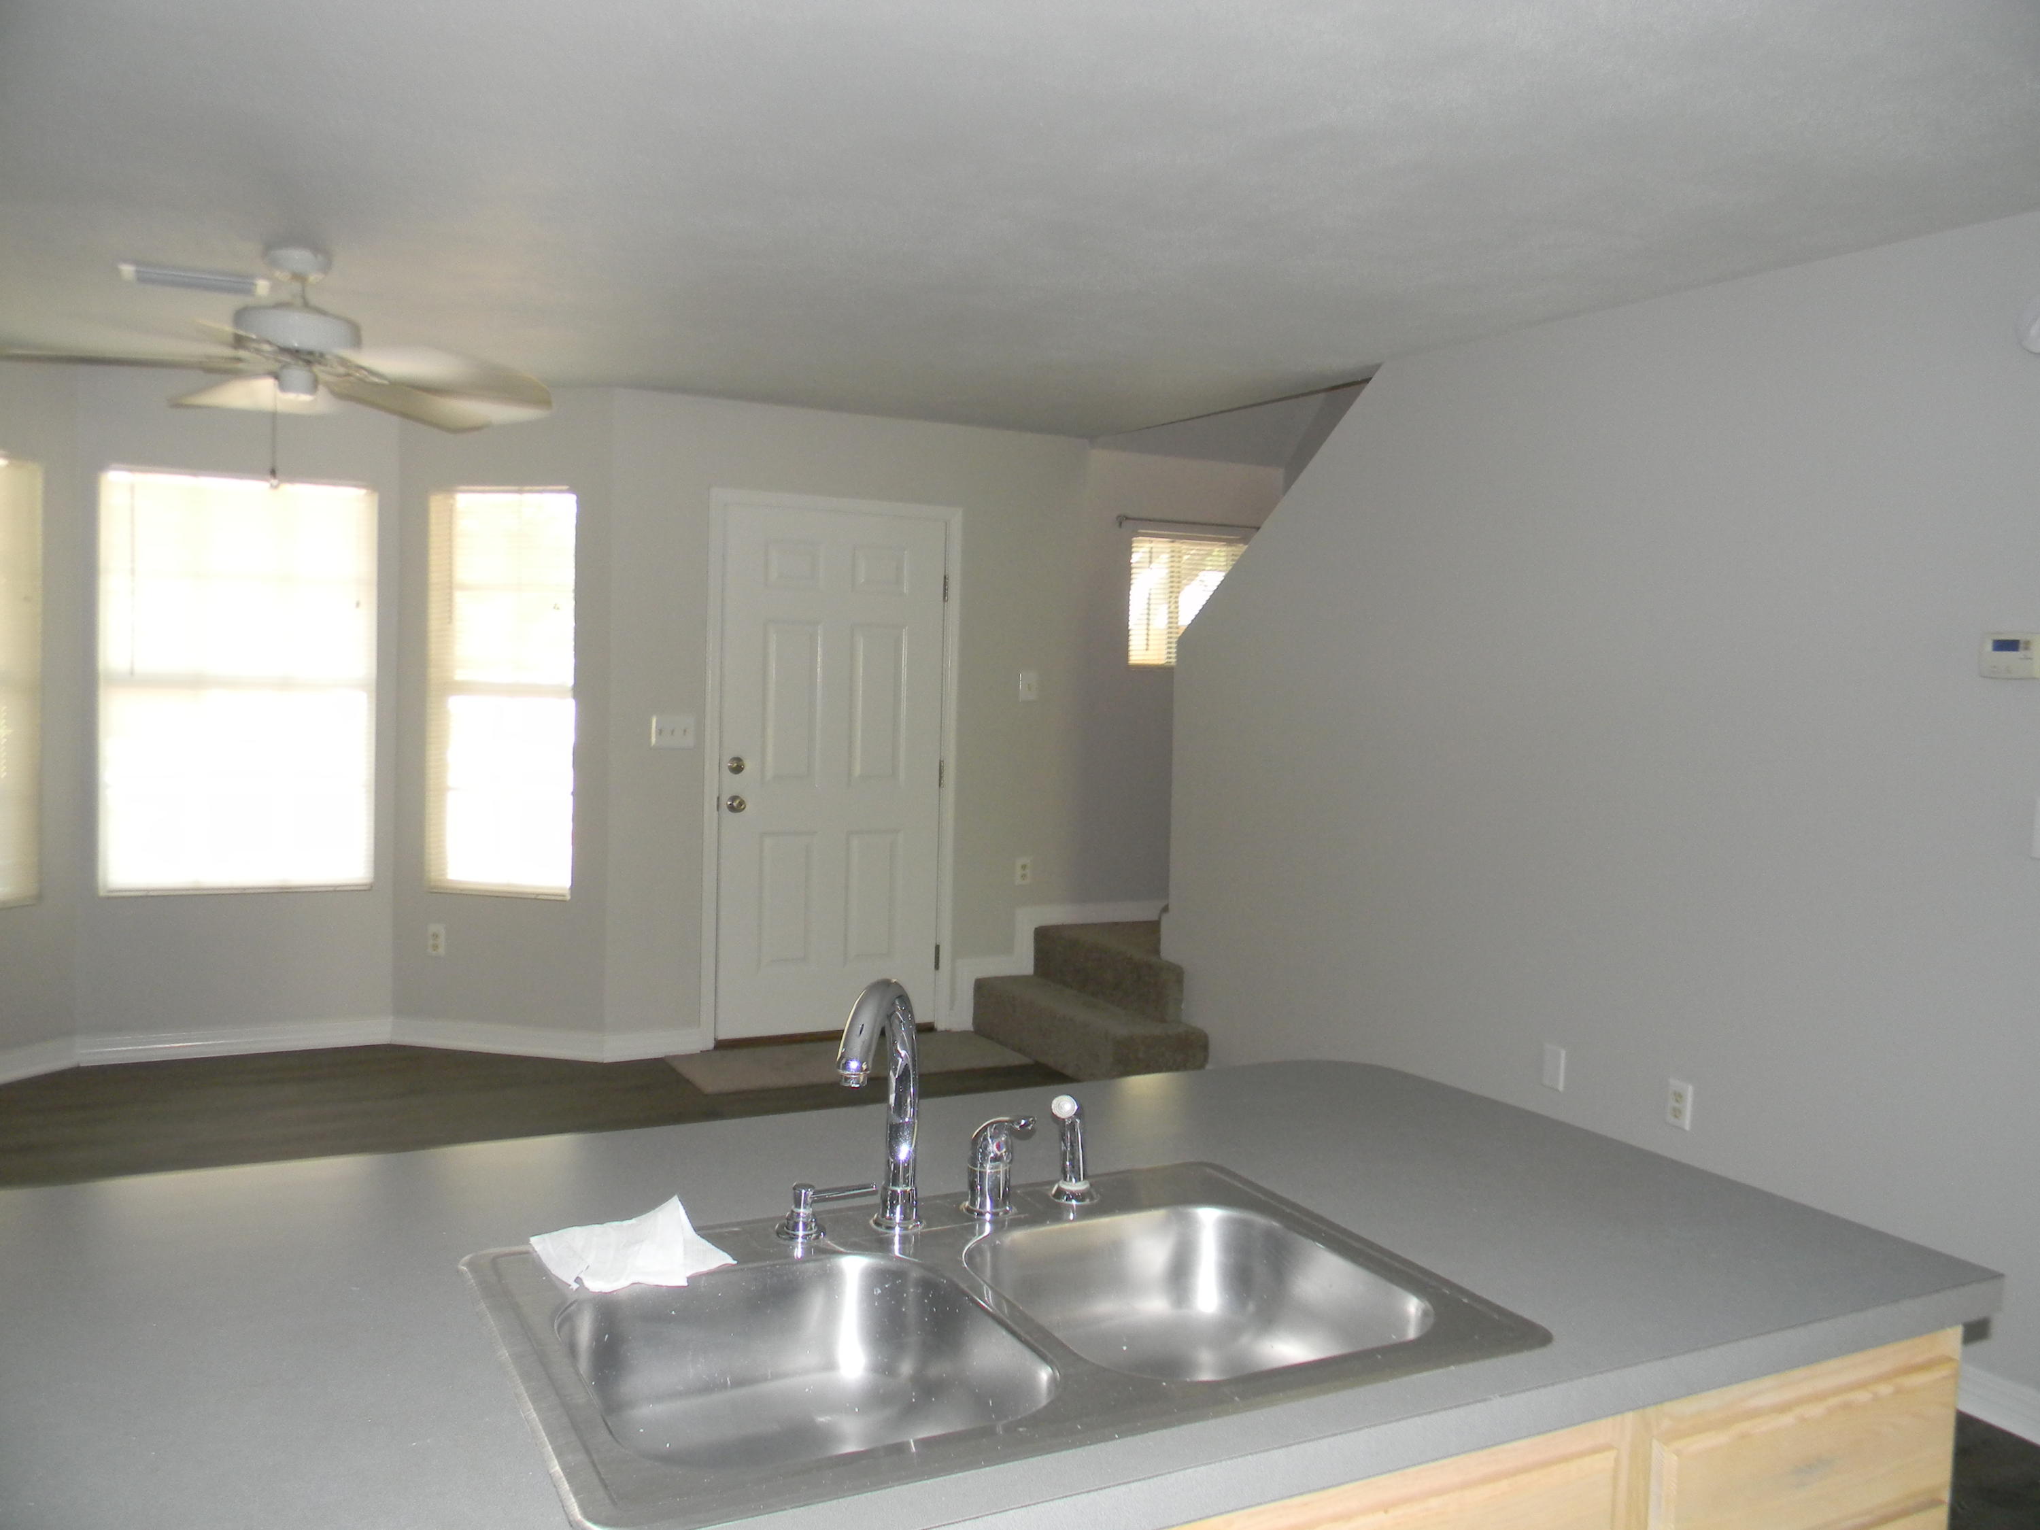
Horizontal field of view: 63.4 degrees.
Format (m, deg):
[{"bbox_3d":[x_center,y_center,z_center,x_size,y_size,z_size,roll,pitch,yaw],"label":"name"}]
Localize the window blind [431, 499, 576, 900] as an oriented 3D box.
[{"bbox_3d":[-1.940,-0.260,6.157,0.615,1.500,0.040,2,3,16],"label":"window blind"}]

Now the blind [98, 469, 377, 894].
[{"bbox_3d":[-2.828,-0.283,5.998,0.905,1.495,0.040,0,4,-28],"label":"blind"}]

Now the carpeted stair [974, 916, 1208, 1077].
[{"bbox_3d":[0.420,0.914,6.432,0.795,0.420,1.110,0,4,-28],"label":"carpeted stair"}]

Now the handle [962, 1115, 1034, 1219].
[{"bbox_3d":[-0.017,0.406,1.692,0.060,0.117,0.117,0,4,-28],"label":"handle"}]

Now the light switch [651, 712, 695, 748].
[{"bbox_3d":[-1.287,-0.122,6.124,0.161,0.116,0.016,0,4,-28],"label":"light switch"}]

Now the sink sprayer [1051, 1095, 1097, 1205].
[{"bbox_3d":[0.060,0.405,1.764,0.052,0.113,0.063,3,3,21],"label":"sink sprayer"}]

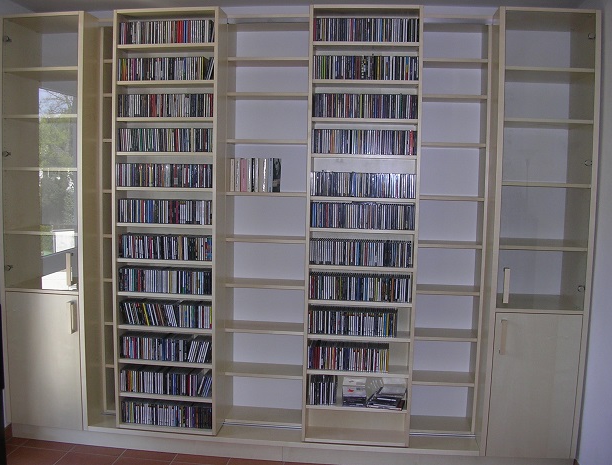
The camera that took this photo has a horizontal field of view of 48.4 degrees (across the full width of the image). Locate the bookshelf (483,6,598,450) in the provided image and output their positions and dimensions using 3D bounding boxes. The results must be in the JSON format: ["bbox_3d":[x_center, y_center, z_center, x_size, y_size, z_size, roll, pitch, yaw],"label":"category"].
[{"bbox_3d":[1.251,0.023,3.735,0.525,2.410,0.510,2,5,6],"label":"bookshelf"}]

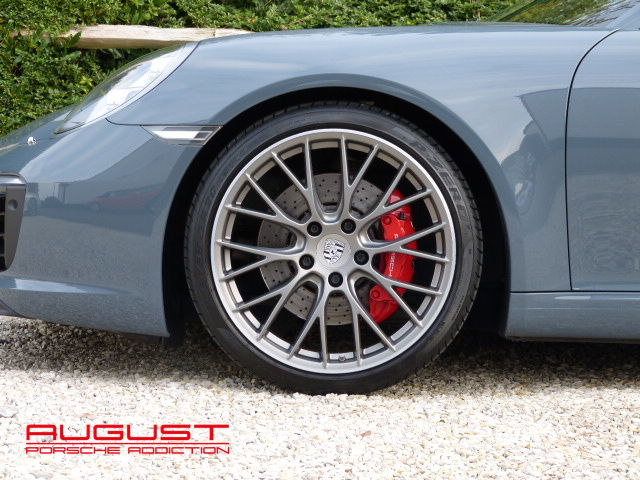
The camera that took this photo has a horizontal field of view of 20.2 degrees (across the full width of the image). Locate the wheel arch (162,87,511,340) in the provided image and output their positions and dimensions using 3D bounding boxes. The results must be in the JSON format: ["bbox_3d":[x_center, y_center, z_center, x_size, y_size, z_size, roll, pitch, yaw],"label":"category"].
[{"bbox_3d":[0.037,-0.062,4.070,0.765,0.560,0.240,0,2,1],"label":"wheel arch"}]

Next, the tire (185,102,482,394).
[{"bbox_3d":[0.031,0.019,4.092,0.680,0.675,0.245,0,2,1],"label":"tire"}]

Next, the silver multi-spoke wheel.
[{"bbox_3d":[0.031,0.021,4.090,0.544,0.544,0.230,0,2,1],"label":"silver multi-spoke wheel"}]

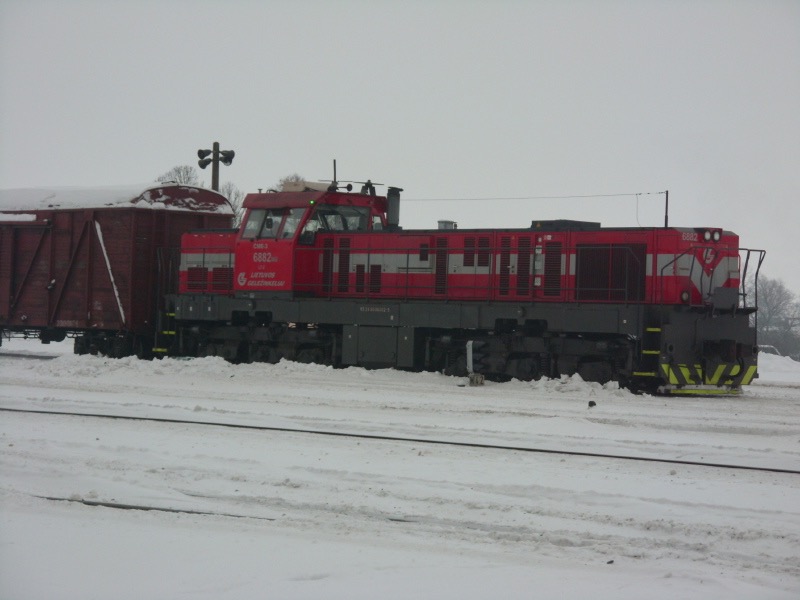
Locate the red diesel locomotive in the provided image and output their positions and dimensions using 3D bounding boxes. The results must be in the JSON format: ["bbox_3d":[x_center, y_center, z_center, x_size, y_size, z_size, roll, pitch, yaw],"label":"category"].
[{"bbox_3d":[0.795,-0.425,57.046,3.050,4.500,16.900,2,0,-41],"label":"red diesel locomotive"}]

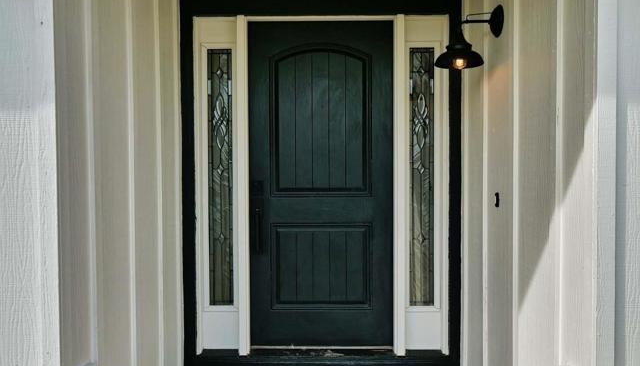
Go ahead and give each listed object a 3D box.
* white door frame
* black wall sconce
[{"bbox_3d":[0.011,0.022,3.131,1.506,2.018,0.119,0,1,1],"label":"white door frame"},{"bbox_3d":[0.678,-0.669,2.372,0.296,0.295,0.228,0,1,1],"label":"black wall sconce"}]

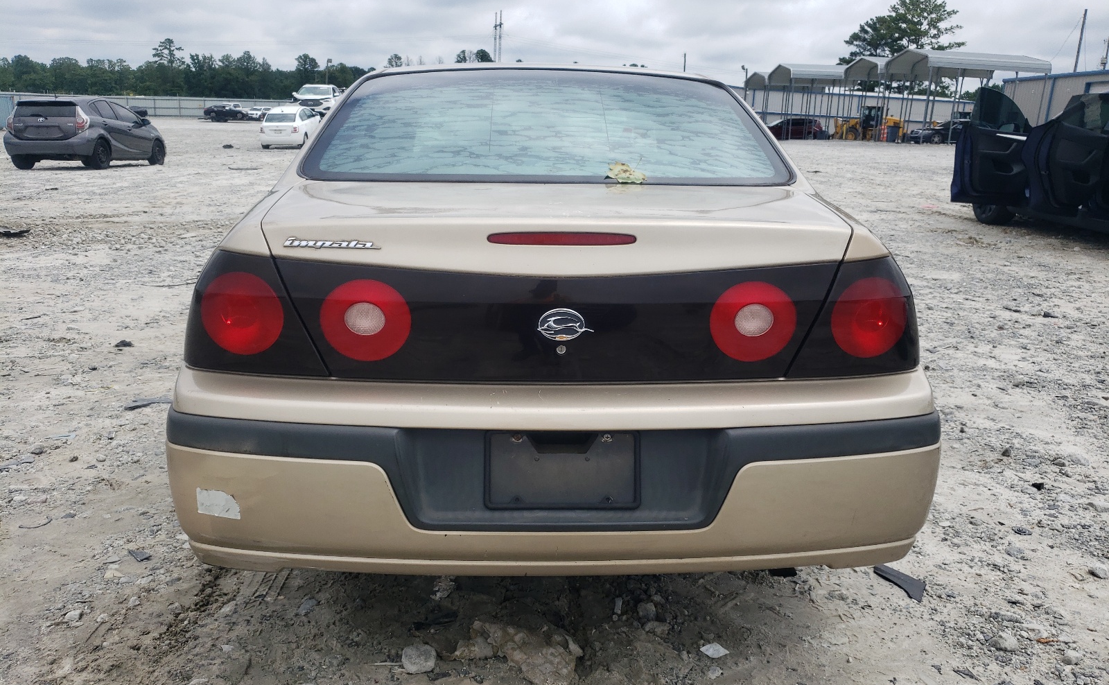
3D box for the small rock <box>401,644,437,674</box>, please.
[{"bbox_3d":[-0.293,0.693,1.820,0.077,0.052,0.065,1,15,0],"label":"small rock"}]

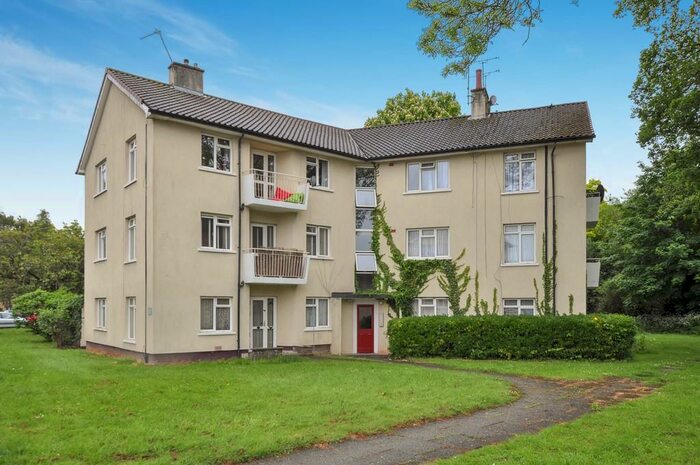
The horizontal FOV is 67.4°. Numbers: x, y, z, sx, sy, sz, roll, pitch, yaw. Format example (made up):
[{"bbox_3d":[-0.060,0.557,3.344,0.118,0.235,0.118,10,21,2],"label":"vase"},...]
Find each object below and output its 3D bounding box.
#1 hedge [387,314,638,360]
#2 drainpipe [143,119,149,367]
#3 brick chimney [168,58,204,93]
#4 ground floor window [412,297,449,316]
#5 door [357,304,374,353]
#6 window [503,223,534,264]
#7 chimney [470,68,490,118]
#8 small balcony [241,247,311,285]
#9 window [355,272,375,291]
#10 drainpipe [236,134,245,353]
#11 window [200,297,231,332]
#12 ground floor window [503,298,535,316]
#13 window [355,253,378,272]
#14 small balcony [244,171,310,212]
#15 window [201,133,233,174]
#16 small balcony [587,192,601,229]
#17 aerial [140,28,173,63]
[{"bbox_3d":[5.423,3.688,18.508,8.100,1.460,1.300,-1,-5,18],"label":"hedge"},{"bbox_3d":[-6.488,0.335,16.719,0.110,7.620,0.100,2,-4,-39],"label":"drainpipe"},{"bbox_3d":[-6.544,-6.252,21.014,1.206,1.354,0.539,3,-5,-39],"label":"brick chimney"},{"bbox_3d":[3.128,3.234,20.901,1.739,1.263,0.150,-1,-4,20],"label":"ground floor window"},{"bbox_3d":[0.639,3.925,21.218,0.715,1.995,0.080,1,-5,-8],"label":"door"},{"bbox_3d":[6.375,0.438,19.719,1.133,1.530,0.150,-1,-4,20],"label":"window"},{"bbox_3d":[6.072,-6.464,24.529,0.649,2.220,1.150,-2,-5,21],"label":"chimney"},{"bbox_3d":[-2.575,1.222,18.572,2.252,1.183,0.900,4,-6,-38],"label":"small balcony"},{"bbox_3d":[0.627,2.009,21.500,0.800,0.720,0.100,1,-3,-10],"label":"window"},{"bbox_3d":[-3.806,0.413,18.040,0.140,7.568,0.130,4,-6,-38],"label":"drainpipe"},{"bbox_3d":[-4.531,2.798,17.840,1.146,1.242,0.120,2,-4,-37],"label":"window"},{"bbox_3d":[6.329,3.238,19.630,1.159,1.535,0.140,-2,-5,21],"label":"ground floor window"},{"bbox_3d":[0.665,1.224,21.400,0.860,0.780,0.200,1,-3,-10],"label":"window"},{"bbox_3d":[-2.559,-1.405,18.512,2.192,1.143,0.780,3,-5,-39],"label":"small balcony"},{"bbox_3d":[-4.479,-2.632,17.636,1.142,1.328,0.140,4,-6,-38],"label":"window"},{"bbox_3d":[10.283,-0.898,22.466,0.850,1.150,2.000,-1,-3,20],"label":"small balcony"},{"bbox_3d":[-7.574,-7.319,20.526,1.253,1.331,0.450,0,-4,0],"label":"aerial"}]

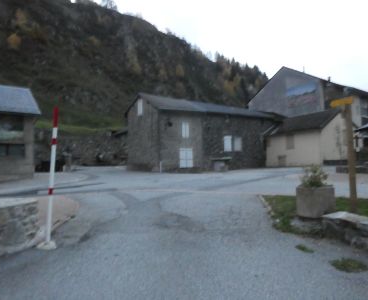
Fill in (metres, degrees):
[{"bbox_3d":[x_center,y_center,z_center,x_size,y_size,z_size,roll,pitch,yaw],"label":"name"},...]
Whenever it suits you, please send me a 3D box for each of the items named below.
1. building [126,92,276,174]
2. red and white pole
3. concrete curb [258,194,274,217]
[{"bbox_3d":[2.207,-1.681,32.041,16.600,7.700,7.200,0,-2,-37],"label":"building"},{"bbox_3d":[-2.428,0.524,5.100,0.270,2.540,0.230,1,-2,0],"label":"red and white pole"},{"bbox_3d":[2.530,1.690,8.600,0.170,0.130,3.300,-1,-2,10],"label":"concrete curb"}]

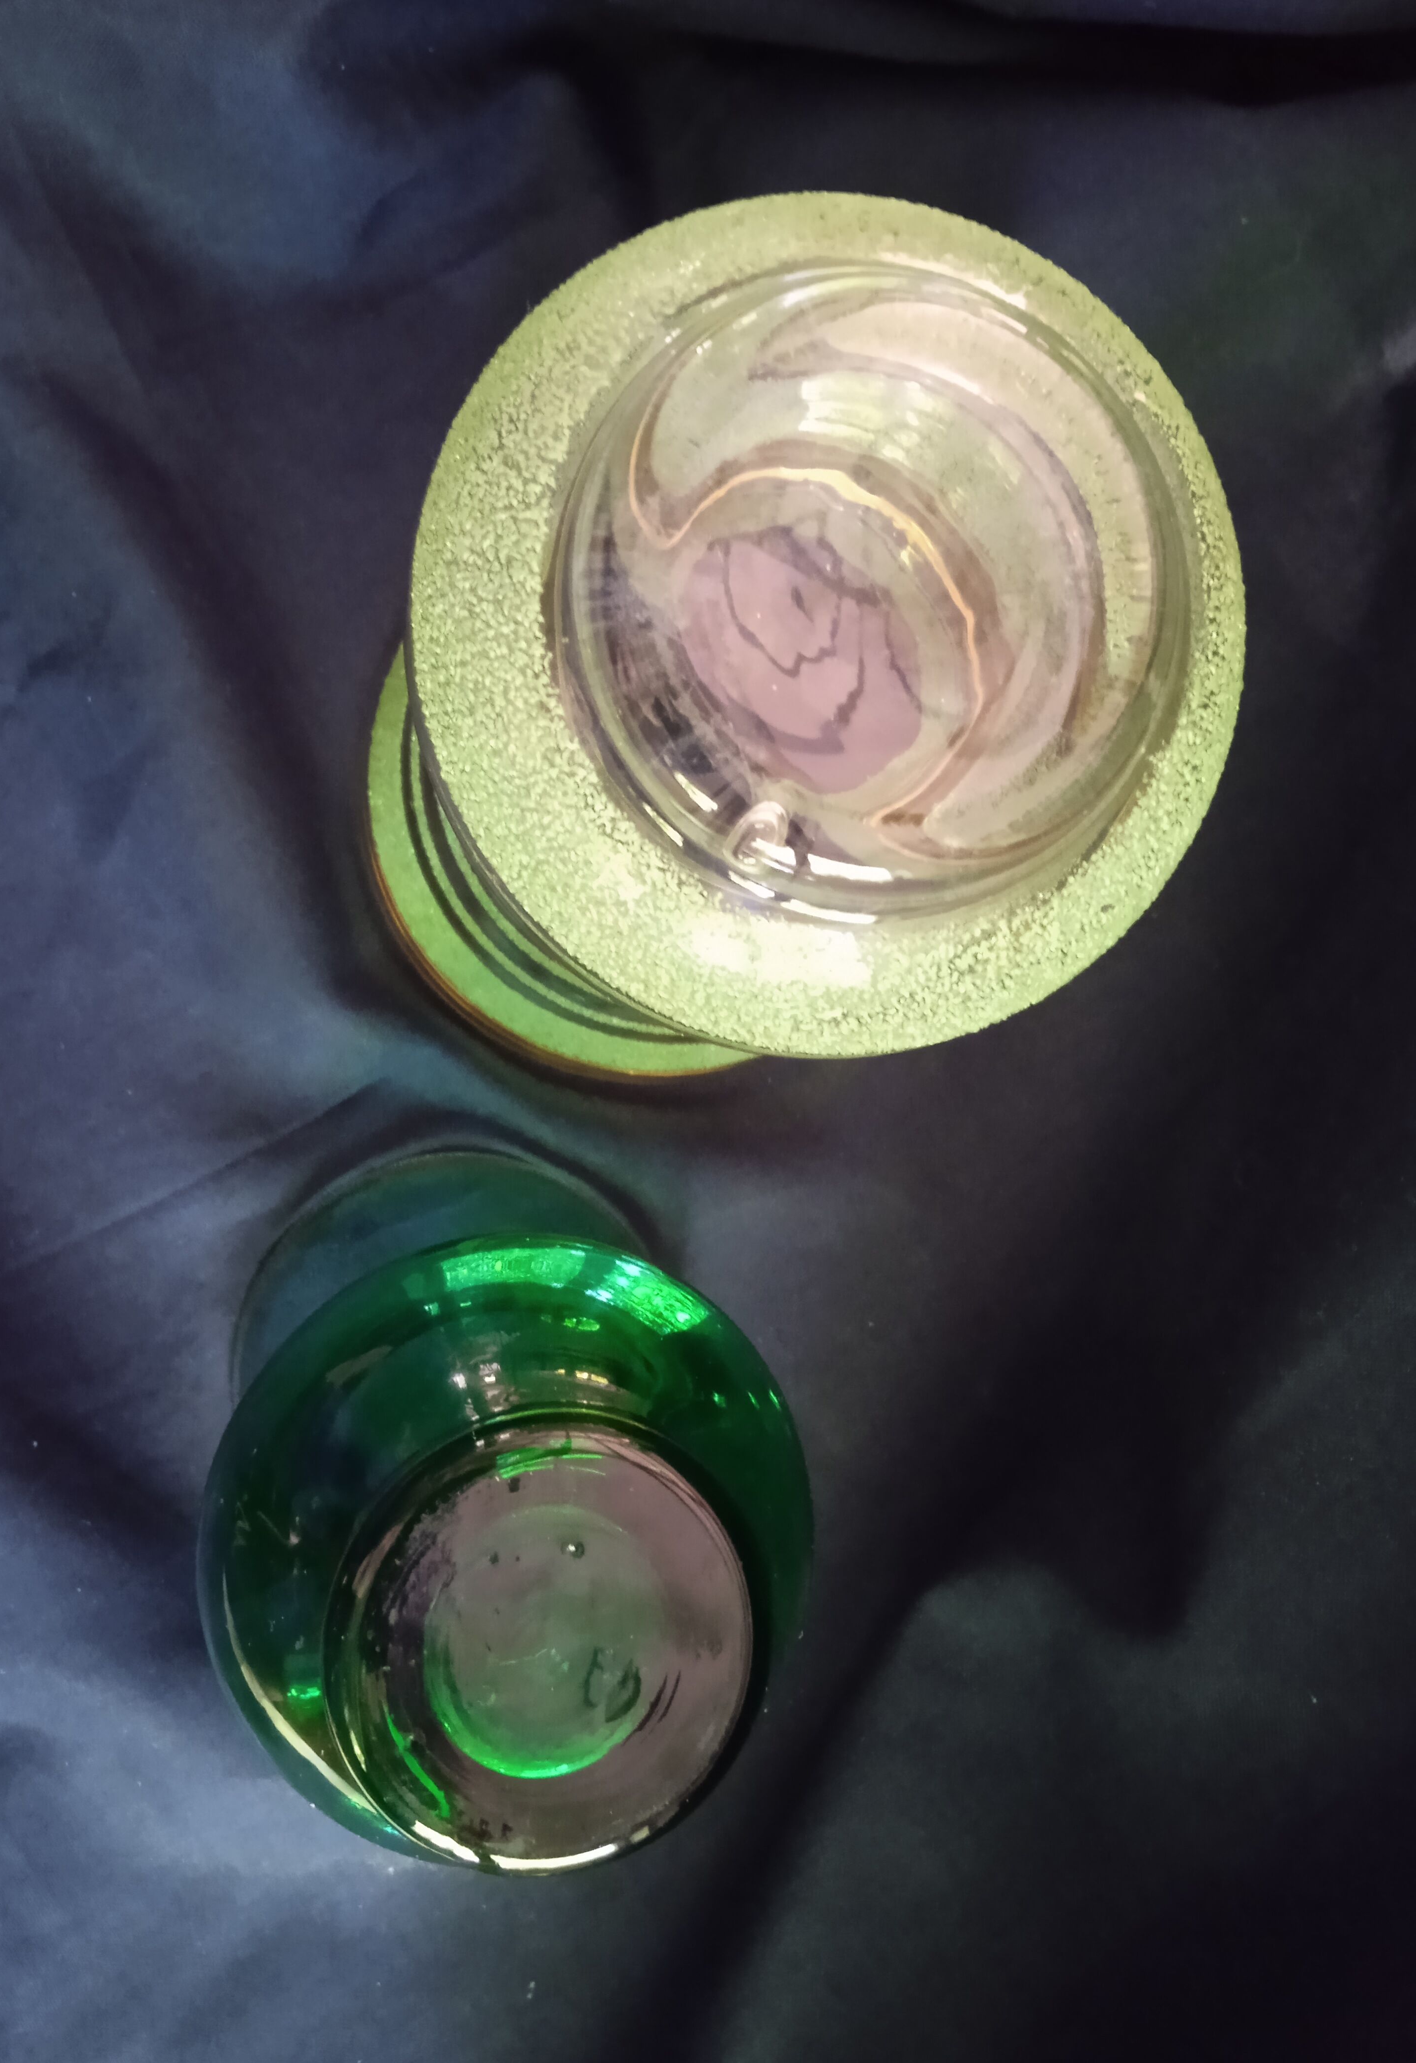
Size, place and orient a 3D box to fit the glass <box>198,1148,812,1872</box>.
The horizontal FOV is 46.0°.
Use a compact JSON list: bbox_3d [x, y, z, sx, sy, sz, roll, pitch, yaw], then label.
[{"bbox_3d":[-0.033,0.065,0.246,0.083,0.135,0.083,0,90,-12],"label":"glass"}]

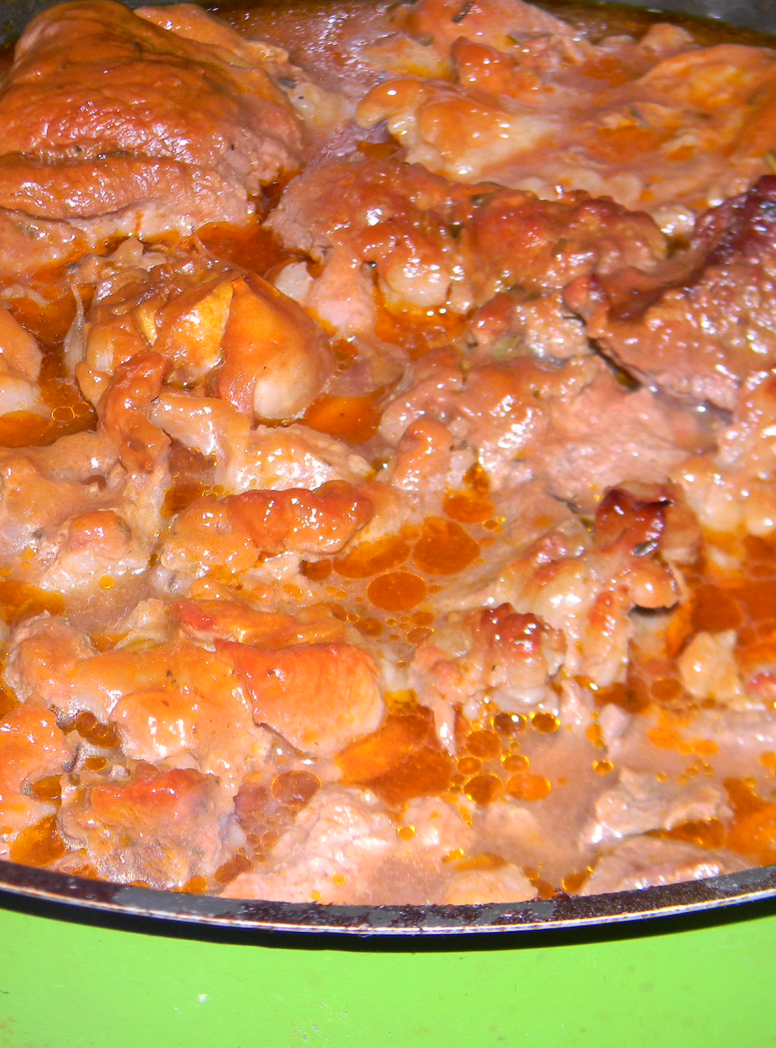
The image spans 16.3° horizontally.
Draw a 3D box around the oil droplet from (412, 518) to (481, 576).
[{"bbox_3d":[0.009,0.003,0.400,0.010,0.002,0.012,0,40,0],"label":"oil droplet"}]

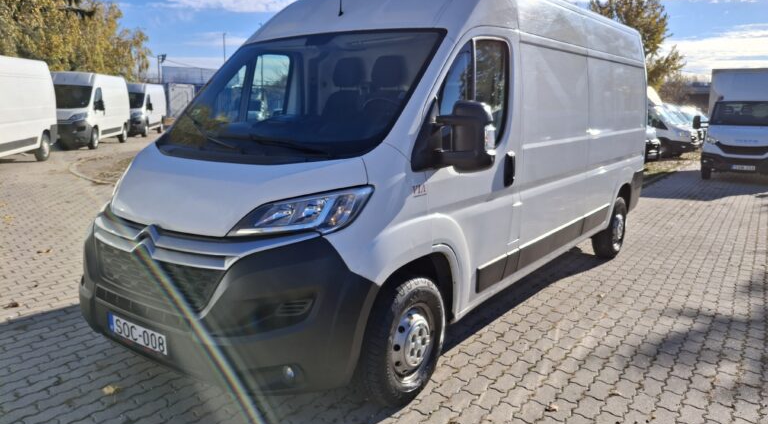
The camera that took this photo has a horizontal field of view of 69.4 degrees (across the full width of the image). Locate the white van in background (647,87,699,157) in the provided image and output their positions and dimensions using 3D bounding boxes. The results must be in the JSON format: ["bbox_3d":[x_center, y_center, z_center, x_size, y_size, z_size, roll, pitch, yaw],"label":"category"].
[{"bbox_3d":[9.057,-3.474,21.114,5.600,2.450,2.050,9,14,43],"label":"white van in background"}]

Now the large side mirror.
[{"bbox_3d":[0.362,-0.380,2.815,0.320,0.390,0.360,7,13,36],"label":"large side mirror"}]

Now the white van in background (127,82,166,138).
[{"bbox_3d":[-12.250,-4.980,26.800,2.050,2.520,5.900,-2,10,-12],"label":"white van in background"}]

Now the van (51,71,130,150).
[{"bbox_3d":[-10.570,-3.530,19.070,2.050,2.520,5.900,-2,10,-12],"label":"van"}]

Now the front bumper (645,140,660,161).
[{"bbox_3d":[8.104,-1.912,16.616,0.500,0.600,1.800,9,14,43],"label":"front bumper"}]

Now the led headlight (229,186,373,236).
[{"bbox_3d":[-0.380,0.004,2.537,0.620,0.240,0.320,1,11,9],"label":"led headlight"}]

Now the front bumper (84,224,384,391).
[{"bbox_3d":[-1.026,0.392,3.013,2.020,0.780,0.740,7,13,36],"label":"front bumper"}]

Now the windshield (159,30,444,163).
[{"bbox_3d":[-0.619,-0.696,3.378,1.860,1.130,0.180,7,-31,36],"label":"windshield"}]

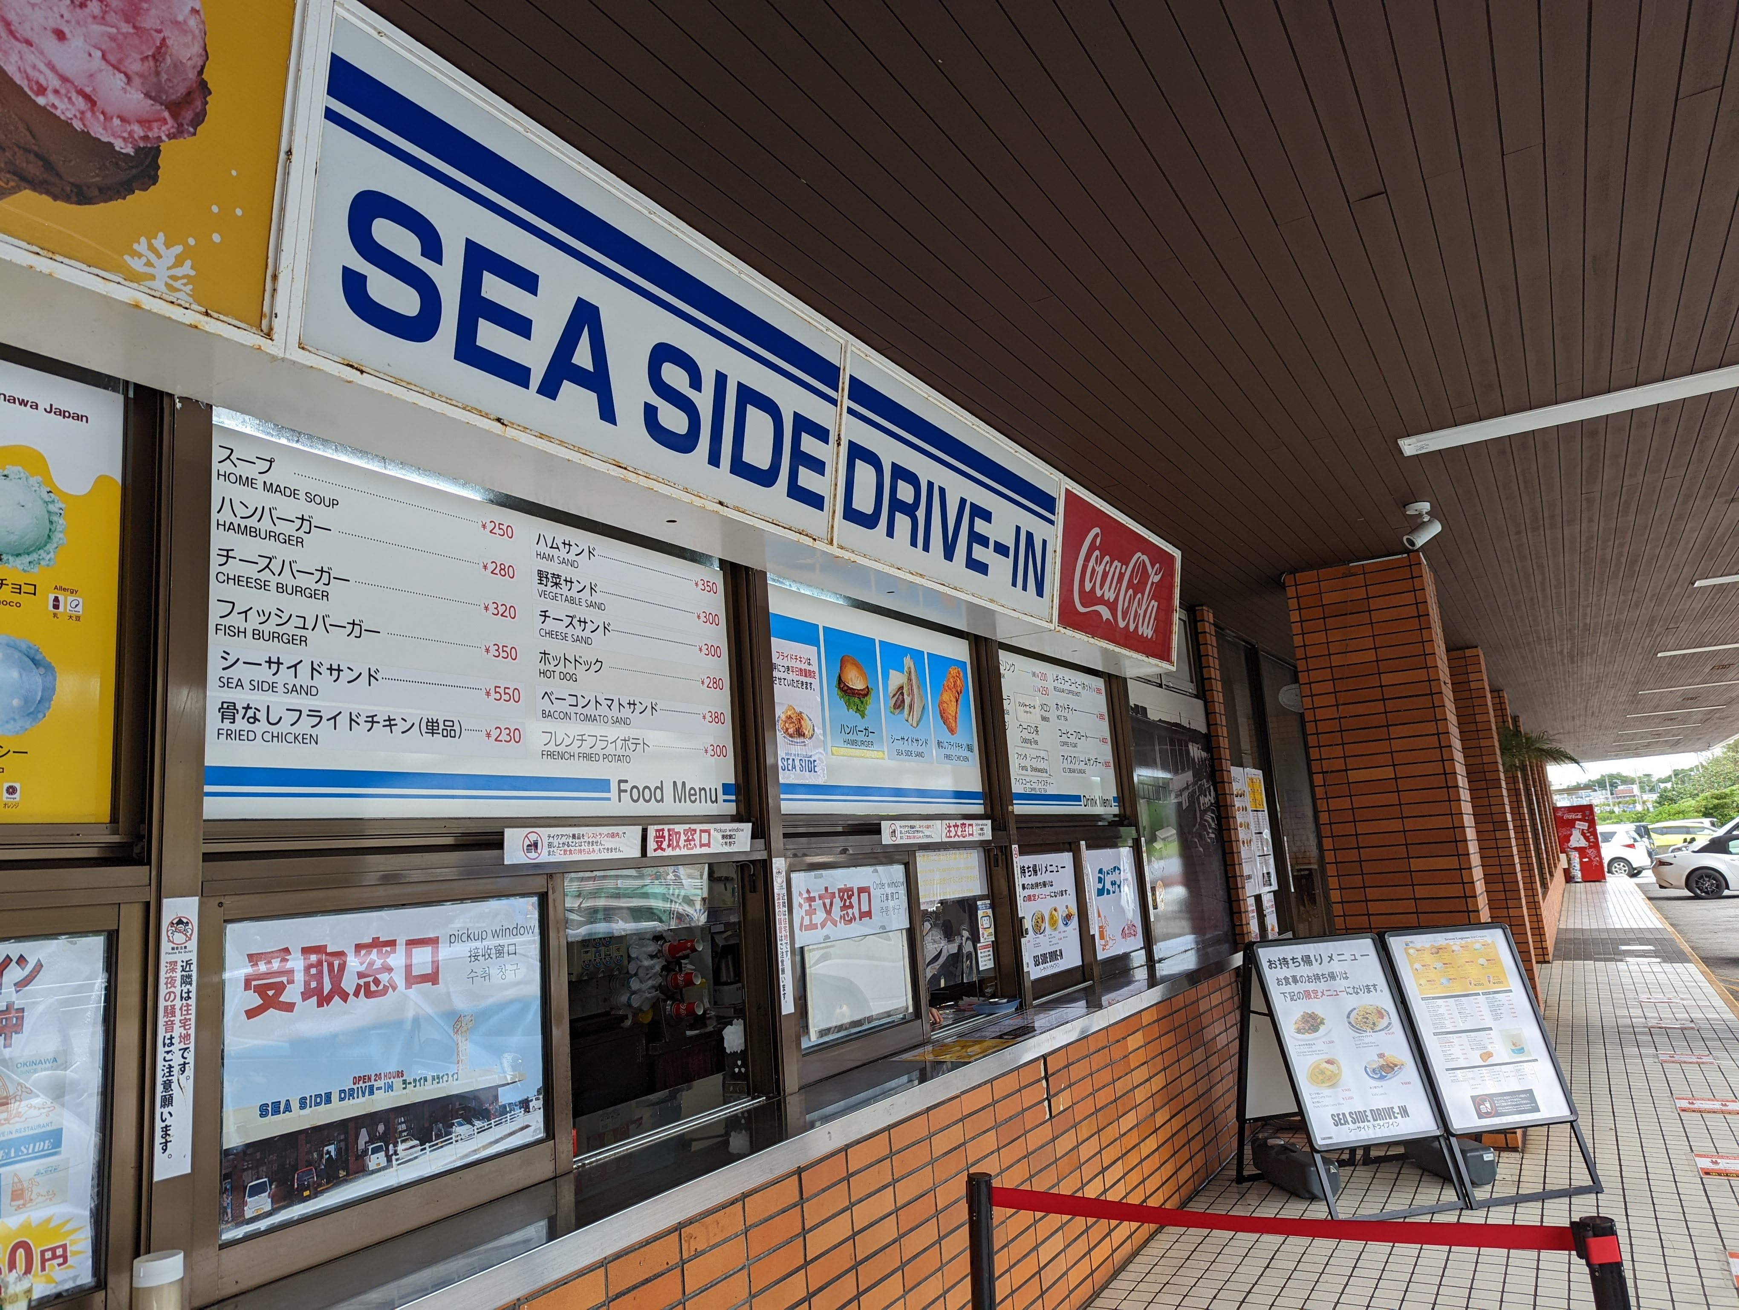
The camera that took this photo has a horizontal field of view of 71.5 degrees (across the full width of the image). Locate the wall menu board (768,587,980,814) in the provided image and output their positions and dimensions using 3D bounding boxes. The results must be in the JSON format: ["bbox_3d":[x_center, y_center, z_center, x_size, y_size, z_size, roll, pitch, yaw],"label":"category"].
[{"bbox_3d":[0.069,0.210,4.626,0.040,0.790,1.620,-10,-11,29],"label":"wall menu board"}]

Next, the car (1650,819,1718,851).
[{"bbox_3d":[39.252,8.843,58.000,4.200,1.500,1.700,-10,-11,29],"label":"car"}]

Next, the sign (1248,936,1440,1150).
[{"bbox_3d":[2.169,1.735,5.483,0.600,0.865,0.025,-2,-28,-12],"label":"sign"}]

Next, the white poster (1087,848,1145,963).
[{"bbox_3d":[1.271,1.270,6.221,0.012,0.522,0.735,-10,-11,29],"label":"white poster"}]

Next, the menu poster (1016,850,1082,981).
[{"bbox_3d":[0.848,1.201,5.626,0.015,0.540,0.710,-10,-11,29],"label":"menu poster"}]

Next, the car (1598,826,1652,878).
[{"bbox_3d":[21.037,5.934,36.023,1.710,1.530,3.980,4,-13,-41],"label":"car"}]

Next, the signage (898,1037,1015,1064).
[{"bbox_3d":[0.318,1.377,4.210,0.270,0.010,0.440,-10,-11,29],"label":"signage"}]

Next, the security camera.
[{"bbox_3d":[2.537,-0.598,5.561,0.180,0.195,0.110,-3,-10,-6],"label":"security camera"}]

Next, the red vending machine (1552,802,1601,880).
[{"bbox_3d":[17.580,4.660,29.854,0.800,1.830,1.100,-10,-11,29],"label":"red vending machine"}]

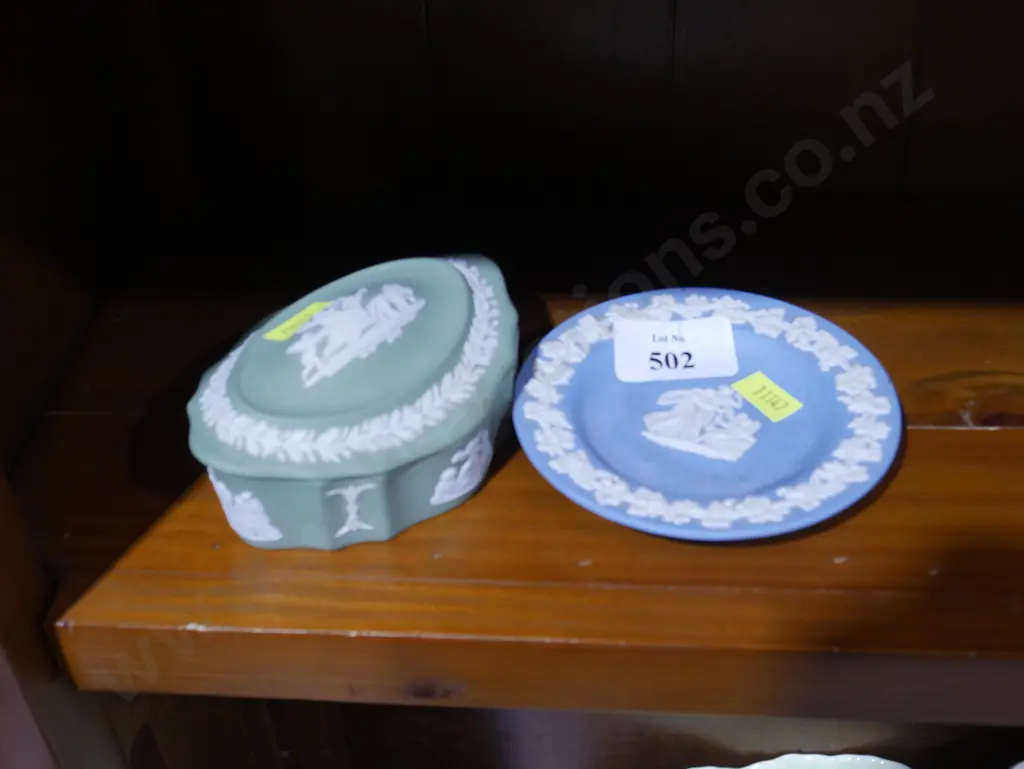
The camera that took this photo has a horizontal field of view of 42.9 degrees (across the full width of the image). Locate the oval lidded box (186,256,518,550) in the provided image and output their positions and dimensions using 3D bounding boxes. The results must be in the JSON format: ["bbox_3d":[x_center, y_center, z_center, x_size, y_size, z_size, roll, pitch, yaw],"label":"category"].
[{"bbox_3d":[-0.043,-0.003,0.393,0.087,0.043,0.114,22,46,27],"label":"oval lidded box"}]

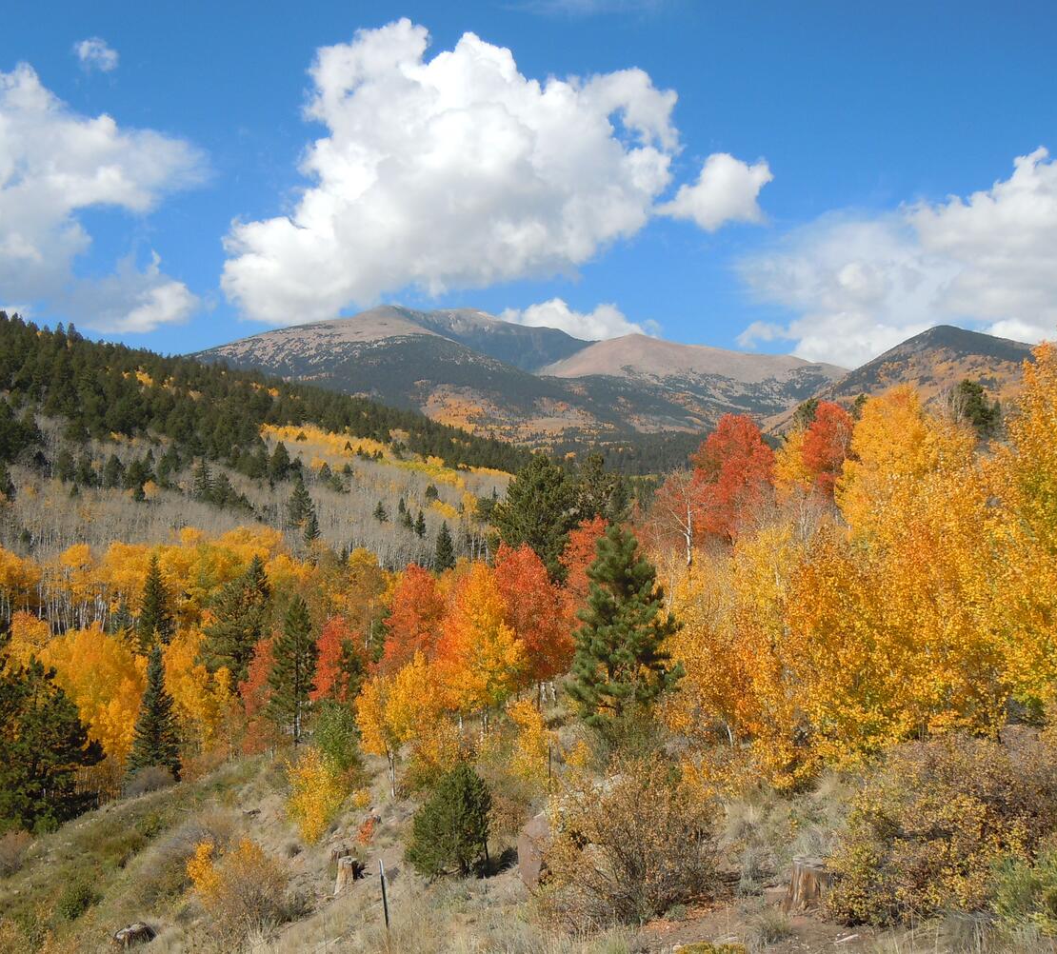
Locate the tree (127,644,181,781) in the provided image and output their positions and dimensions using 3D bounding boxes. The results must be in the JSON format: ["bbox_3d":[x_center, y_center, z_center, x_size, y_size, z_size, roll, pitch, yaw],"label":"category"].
[{"bbox_3d":[-21.750,13.730,64.000,3.170,8.020,3.170,0,0,0],"label":"tree"}]

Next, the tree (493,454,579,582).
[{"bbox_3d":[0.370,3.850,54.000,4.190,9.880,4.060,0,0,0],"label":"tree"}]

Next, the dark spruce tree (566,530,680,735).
[{"bbox_3d":[2.940,4.800,34.000,3.650,6.680,3.540,0,0,0],"label":"dark spruce tree"}]

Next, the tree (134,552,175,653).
[{"bbox_3d":[-27.790,9.910,82.000,2.880,8.350,2.800,0,0,0],"label":"tree"}]

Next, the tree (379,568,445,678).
[{"bbox_3d":[-6.570,9.530,62.000,3.800,9.170,3.800,0,0,0],"label":"tree"}]

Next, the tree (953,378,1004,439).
[{"bbox_3d":[34.710,-3.030,85.000,3.910,9.190,3.910,0,0,0],"label":"tree"}]

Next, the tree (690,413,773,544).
[{"bbox_3d":[8.500,1.180,46.000,3.610,7.630,3.500,0,0,0],"label":"tree"}]

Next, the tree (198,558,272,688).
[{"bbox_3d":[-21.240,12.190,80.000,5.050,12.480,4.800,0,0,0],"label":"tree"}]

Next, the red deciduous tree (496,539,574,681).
[{"bbox_3d":[0.210,5.620,43.000,3.100,6.090,3.010,0,0,0],"label":"red deciduous tree"}]

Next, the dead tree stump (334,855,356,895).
[{"bbox_3d":[-4.150,9.020,25.000,0.520,0.770,0.520,0,0,0],"label":"dead tree stump"}]

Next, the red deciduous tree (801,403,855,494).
[{"bbox_3d":[17.910,-0.480,66.000,3.150,8.150,3.150,0,0,0],"label":"red deciduous tree"}]

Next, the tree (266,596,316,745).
[{"bbox_3d":[-10.770,8.790,50.000,2.300,6.810,2.230,0,0,0],"label":"tree"}]

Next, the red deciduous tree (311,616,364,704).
[{"bbox_3d":[-10.380,10.760,60.000,2.870,6.440,2.870,0,0,0],"label":"red deciduous tree"}]

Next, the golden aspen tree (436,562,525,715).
[{"bbox_3d":[-1.620,5.810,37.500,3.010,5.850,2.920,0,0,0],"label":"golden aspen tree"}]

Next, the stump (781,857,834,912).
[{"bbox_3d":[3.300,4.790,13.000,0.610,0.520,0.610,0,0,0],"label":"stump"}]

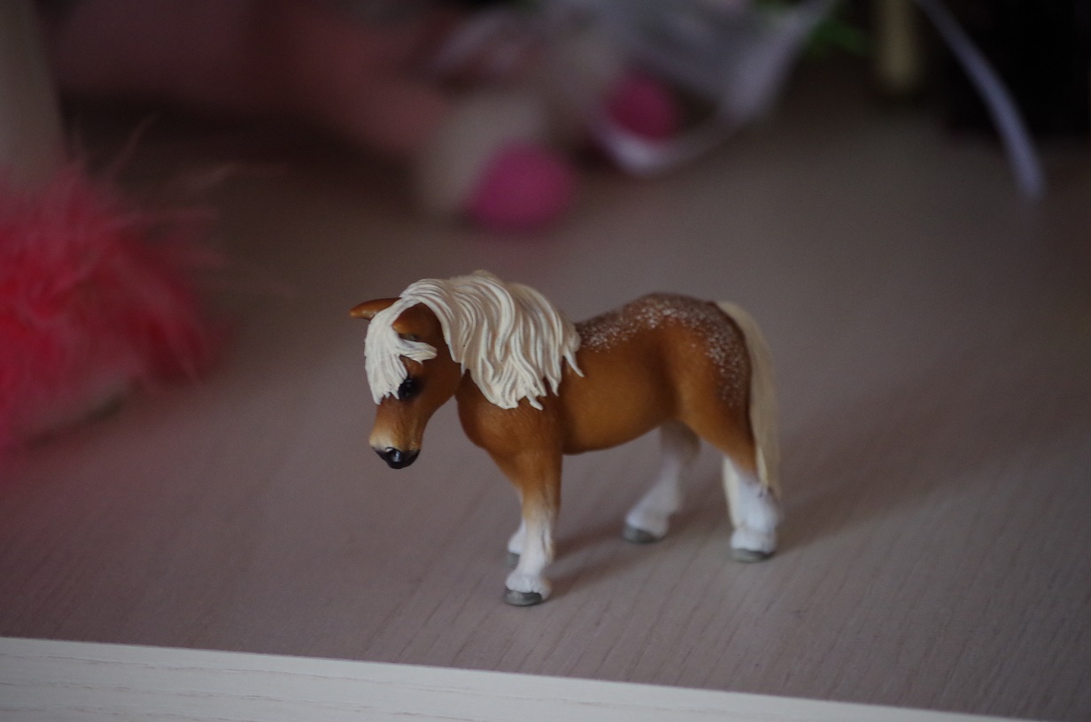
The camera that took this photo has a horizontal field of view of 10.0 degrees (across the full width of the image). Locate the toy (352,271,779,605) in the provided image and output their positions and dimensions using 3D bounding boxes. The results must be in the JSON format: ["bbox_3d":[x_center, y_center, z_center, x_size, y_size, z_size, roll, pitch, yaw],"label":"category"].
[{"bbox_3d":[0.008,0.012,1.413,0.104,0.076,0.033,-10,24,-23],"label":"toy"}]

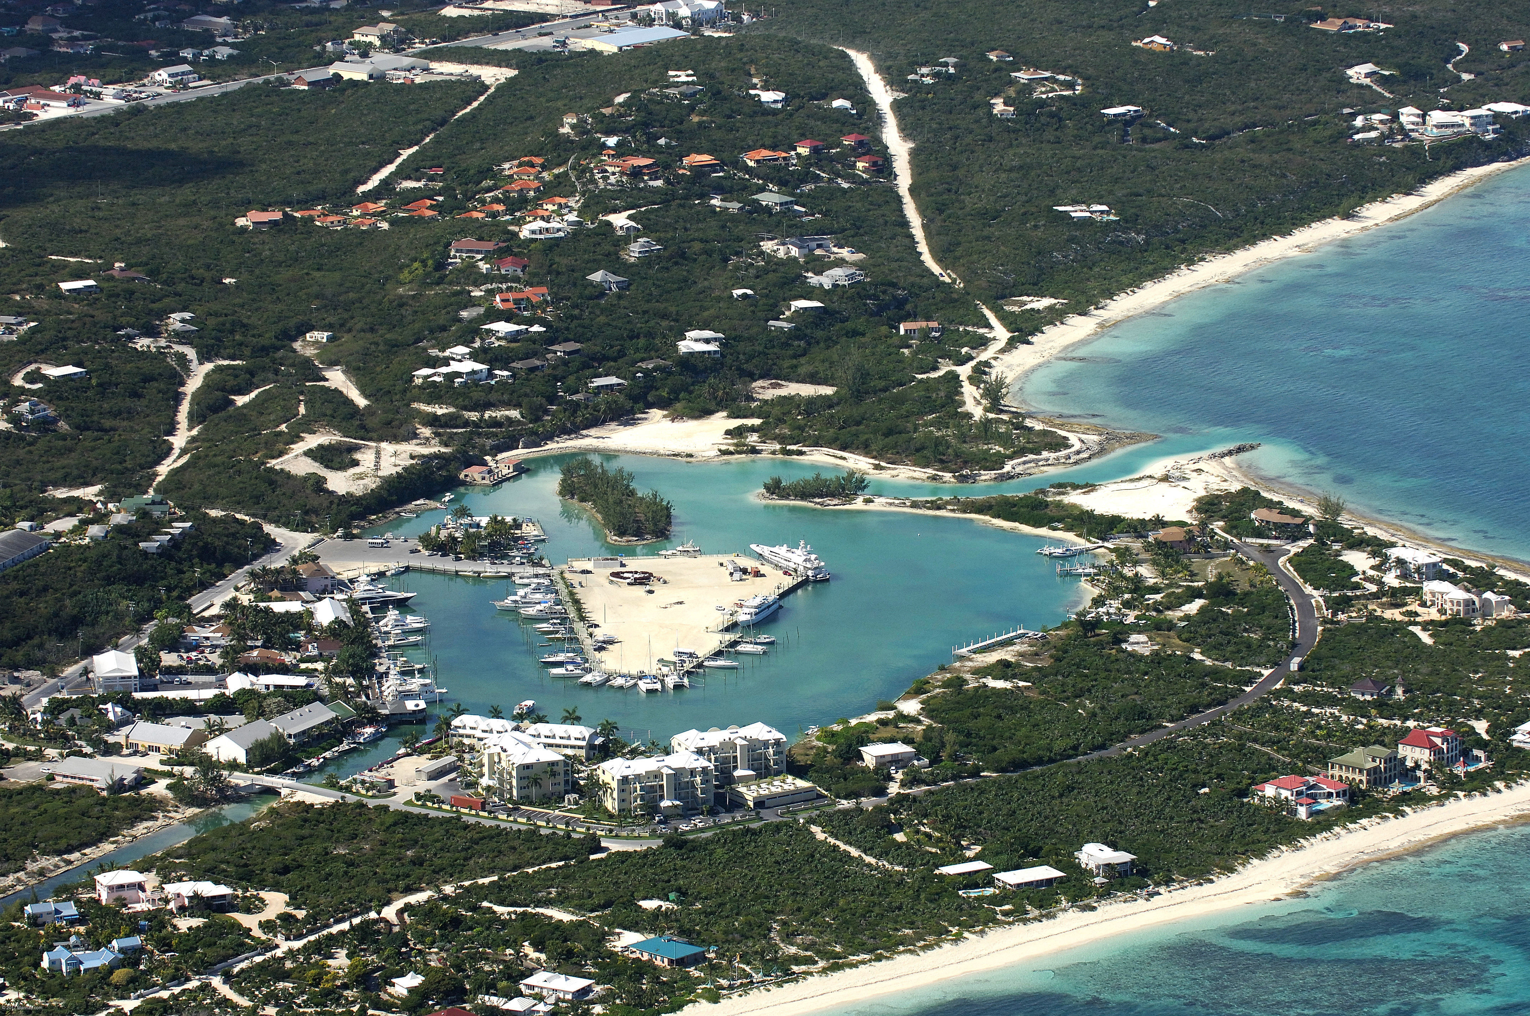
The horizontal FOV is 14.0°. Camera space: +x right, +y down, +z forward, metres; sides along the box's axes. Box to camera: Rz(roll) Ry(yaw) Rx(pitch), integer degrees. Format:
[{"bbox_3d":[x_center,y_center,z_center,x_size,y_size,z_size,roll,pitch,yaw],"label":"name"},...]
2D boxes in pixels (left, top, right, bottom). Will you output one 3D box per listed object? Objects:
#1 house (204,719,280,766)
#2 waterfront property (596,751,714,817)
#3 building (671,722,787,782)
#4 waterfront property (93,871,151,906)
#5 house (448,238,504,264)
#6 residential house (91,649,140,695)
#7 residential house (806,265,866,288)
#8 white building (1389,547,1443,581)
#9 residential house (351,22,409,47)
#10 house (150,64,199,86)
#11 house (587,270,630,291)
[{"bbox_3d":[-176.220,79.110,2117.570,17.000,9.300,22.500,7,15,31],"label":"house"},{"bbox_3d":[-35.680,89.080,2051.170,34.300,16.000,20.000,-5,13,-19],"label":"waterfront property"},{"bbox_3d":[-11.280,81.180,2084.680,33.000,16.300,20.300,-6,14,-21],"label":"building"},{"bbox_3d":[-200.080,117.540,1942.850,14.500,9.000,11.000,-6,14,-22],"label":"waterfront property"},{"bbox_3d":[-134.920,-121.270,2933.040,24.000,7.800,13.500,2,13,13],"label":"house"},{"bbox_3d":[-228.420,58.300,2206.860,15.500,10.000,27.500,-2,13,-6],"label":"residential house"},{"bbox_3d":[32.960,-107.470,2886.780,21.500,7.700,15.500,7,15,31],"label":"residential house"},{"bbox_3d":[246.540,20.630,2357.060,9.500,8.500,24.500,-6,14,-24],"label":"white building"},{"bbox_3d":[-221.250,-272.600,3605.550,30.000,11.500,13.500,8,15,35],"label":"residential house"},{"bbox_3d":[-330.590,-243.150,3508.370,14.500,8.600,21.500,10,17,40],"label":"house"},{"bbox_3d":[-72.140,-105.260,2867.950,14.000,7.700,14.000,-7,14,-25],"label":"house"}]

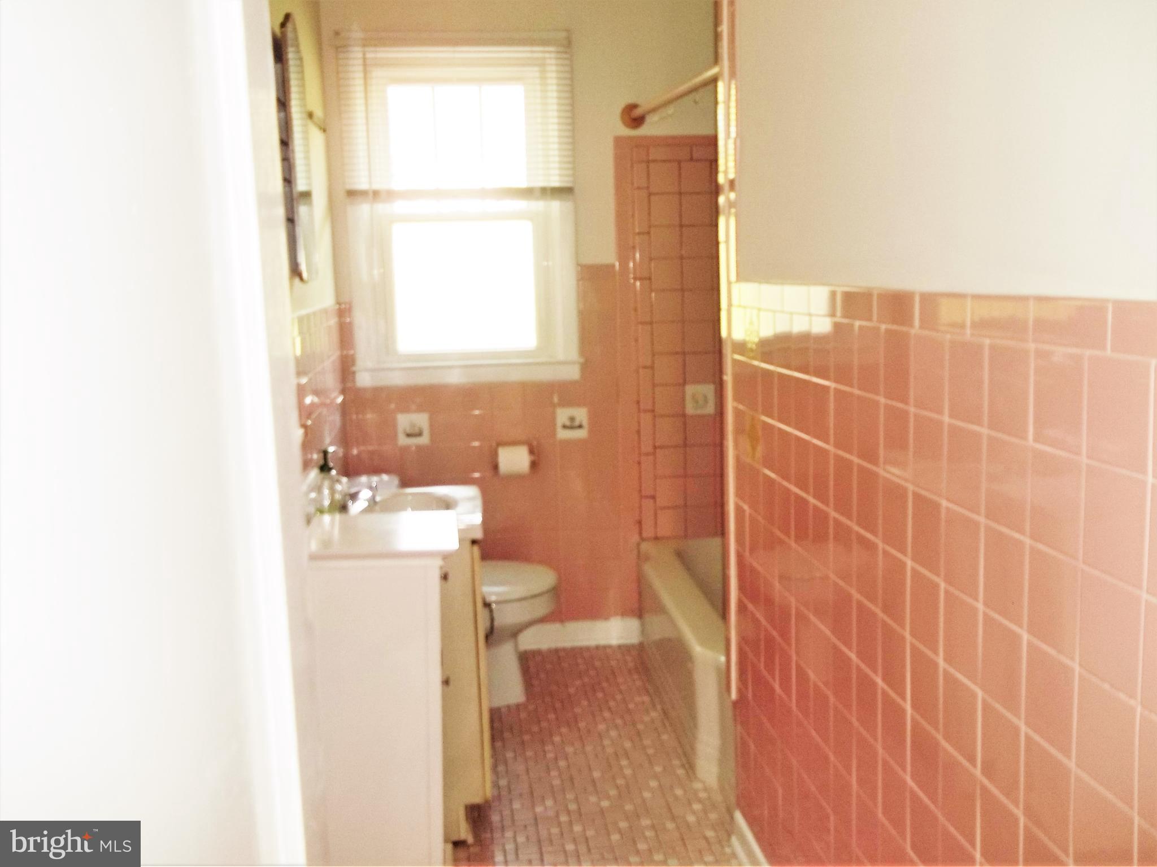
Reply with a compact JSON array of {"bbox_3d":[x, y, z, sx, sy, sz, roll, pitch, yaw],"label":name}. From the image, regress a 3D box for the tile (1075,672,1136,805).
[{"bbox_3d":[0.532,0.305,1.067,0.010,0.107,0.105,-3,9,-6],"label":"tile"}]

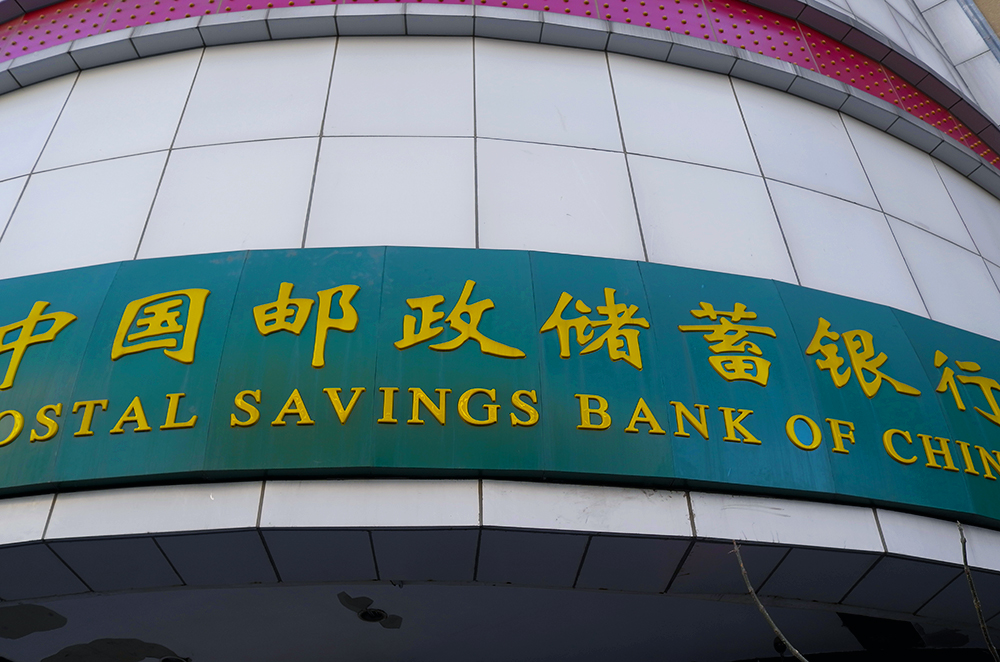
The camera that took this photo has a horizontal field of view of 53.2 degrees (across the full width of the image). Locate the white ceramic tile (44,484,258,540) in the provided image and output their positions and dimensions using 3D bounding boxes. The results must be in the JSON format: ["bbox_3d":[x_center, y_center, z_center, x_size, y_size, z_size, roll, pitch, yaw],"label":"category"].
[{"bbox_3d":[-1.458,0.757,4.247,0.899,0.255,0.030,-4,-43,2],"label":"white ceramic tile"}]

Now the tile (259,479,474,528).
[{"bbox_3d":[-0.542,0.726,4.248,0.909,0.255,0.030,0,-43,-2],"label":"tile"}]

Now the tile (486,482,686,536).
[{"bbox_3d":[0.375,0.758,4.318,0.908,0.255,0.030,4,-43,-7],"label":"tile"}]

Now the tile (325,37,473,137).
[{"bbox_3d":[-0.624,-1.582,6.402,0.909,1.146,0.030,0,-43,-2],"label":"tile"}]

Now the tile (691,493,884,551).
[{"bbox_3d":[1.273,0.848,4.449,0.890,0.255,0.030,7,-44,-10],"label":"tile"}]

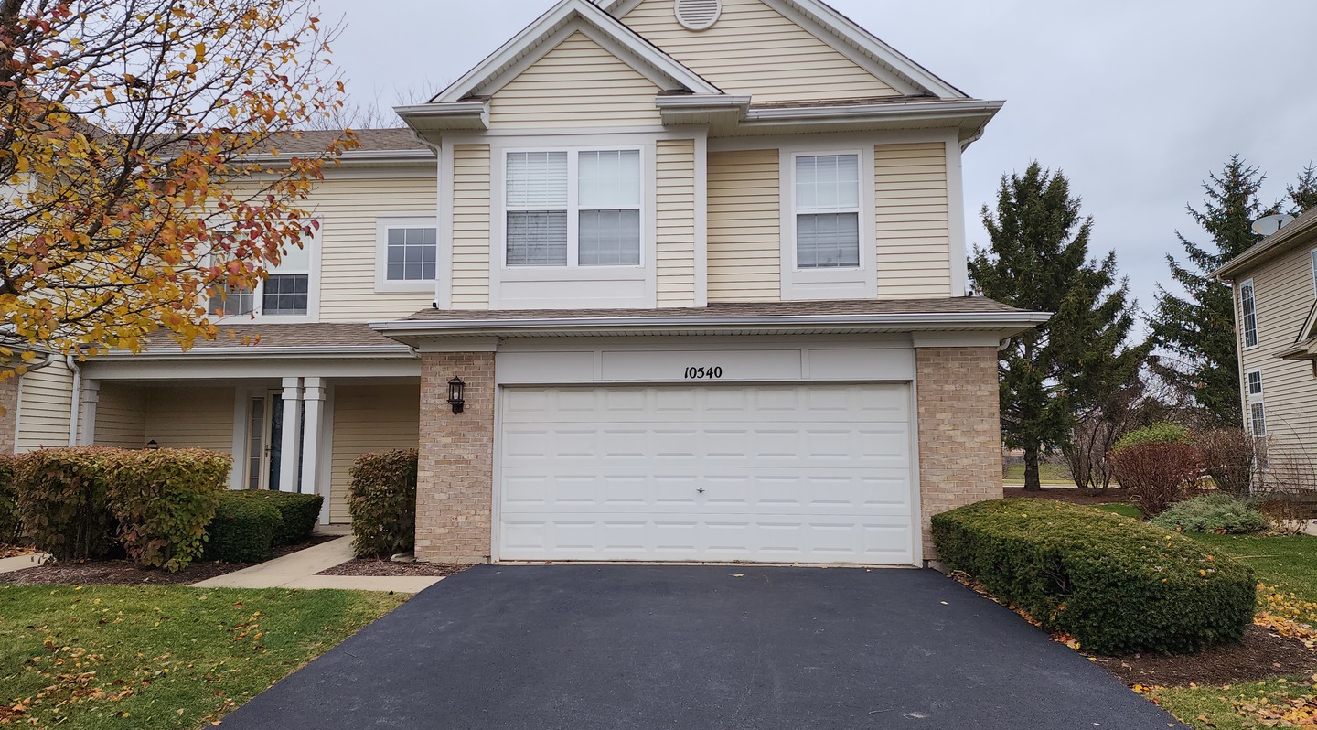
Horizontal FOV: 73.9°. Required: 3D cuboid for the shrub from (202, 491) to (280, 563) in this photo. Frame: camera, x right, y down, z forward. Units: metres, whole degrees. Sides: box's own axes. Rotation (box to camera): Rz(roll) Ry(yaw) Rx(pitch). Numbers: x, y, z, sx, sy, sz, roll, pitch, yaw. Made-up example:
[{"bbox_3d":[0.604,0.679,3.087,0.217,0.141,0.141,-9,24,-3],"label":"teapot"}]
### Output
[{"bbox_3d":[-5.165,1.988,10.811,1.100,0.730,1.100,0,-6,4],"label":"shrub"}]

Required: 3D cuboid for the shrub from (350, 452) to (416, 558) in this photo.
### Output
[{"bbox_3d":[-3.446,1.730,11.212,1.040,1.300,1.050,-1,-7,5],"label":"shrub"}]

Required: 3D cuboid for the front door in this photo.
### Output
[{"bbox_3d":[-6.050,1.474,14.128,1.271,2.137,0.150,0,-6,4],"label":"front door"}]

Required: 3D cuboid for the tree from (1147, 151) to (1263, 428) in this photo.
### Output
[{"bbox_3d":[18.390,-1.441,28.019,5.400,10.758,5.400,0,-6,4],"label":"tree"}]

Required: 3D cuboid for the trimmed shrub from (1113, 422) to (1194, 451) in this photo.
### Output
[{"bbox_3d":[9.853,1.857,17.472,1.520,1.404,1.520,-1,-7,5],"label":"trimmed shrub"}]

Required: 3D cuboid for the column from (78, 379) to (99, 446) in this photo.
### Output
[{"bbox_3d":[-8.510,1.322,13.056,0.200,2.240,0.200,-1,-7,5],"label":"column"}]

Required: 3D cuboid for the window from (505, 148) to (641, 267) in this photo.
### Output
[{"bbox_3d":[-1.097,-2.018,11.250,1.772,1.547,0.140,0,-6,4],"label":"window"}]

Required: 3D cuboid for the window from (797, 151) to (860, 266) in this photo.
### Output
[{"bbox_3d":[2.128,-1.949,11.009,0.820,1.505,0.120,-1,-7,5],"label":"window"}]

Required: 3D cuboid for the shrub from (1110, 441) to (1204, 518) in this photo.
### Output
[{"bbox_3d":[8.348,1.904,14.659,1.351,1.256,1.351,-1,-7,5],"label":"shrub"}]

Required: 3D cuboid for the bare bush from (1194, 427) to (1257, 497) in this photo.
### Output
[{"bbox_3d":[11.462,1.968,17.834,1.200,1.377,1.200,-1,-7,5],"label":"bare bush"}]

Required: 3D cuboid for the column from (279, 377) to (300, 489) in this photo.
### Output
[{"bbox_3d":[-5.430,1.318,12.914,0.220,2.247,0.220,0,-6,4],"label":"column"}]

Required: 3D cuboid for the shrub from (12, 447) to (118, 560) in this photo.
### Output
[{"bbox_3d":[-7.403,1.721,11.078,1.200,1.310,1.150,0,-6,4],"label":"shrub"}]

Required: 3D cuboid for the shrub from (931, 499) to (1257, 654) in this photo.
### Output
[{"bbox_3d":[3.852,1.797,7.975,1.600,0.840,3.550,0,-6,4],"label":"shrub"}]

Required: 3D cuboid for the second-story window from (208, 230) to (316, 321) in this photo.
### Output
[{"bbox_3d":[-6.668,-1.510,14.646,1.950,1.540,0.120,-1,-7,5],"label":"second-story window"}]

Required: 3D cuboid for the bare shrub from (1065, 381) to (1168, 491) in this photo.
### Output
[{"bbox_3d":[13.845,2.167,26.477,3.036,3.317,2.800,0,-6,4],"label":"bare shrub"}]

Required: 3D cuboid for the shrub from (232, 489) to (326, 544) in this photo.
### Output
[{"bbox_3d":[-5.130,2.064,11.890,1.250,0.670,1.100,-1,-7,5],"label":"shrub"}]

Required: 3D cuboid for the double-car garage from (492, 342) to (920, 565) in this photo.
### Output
[{"bbox_3d":[0.532,1.036,10.433,5.068,2.609,0.250,0,-6,4],"label":"double-car garage"}]

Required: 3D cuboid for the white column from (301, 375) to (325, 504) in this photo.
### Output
[{"bbox_3d":[-5.098,1.316,12.890,0.220,2.245,0.220,0,-6,4],"label":"white column"}]

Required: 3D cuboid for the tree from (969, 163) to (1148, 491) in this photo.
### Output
[{"bbox_3d":[9.393,-1.059,22.085,5.000,8.346,5.000,-1,-7,5],"label":"tree"}]

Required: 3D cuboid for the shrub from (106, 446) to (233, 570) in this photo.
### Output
[{"bbox_3d":[-5.850,1.699,10.425,1.312,1.383,1.312,-1,-7,5],"label":"shrub"}]

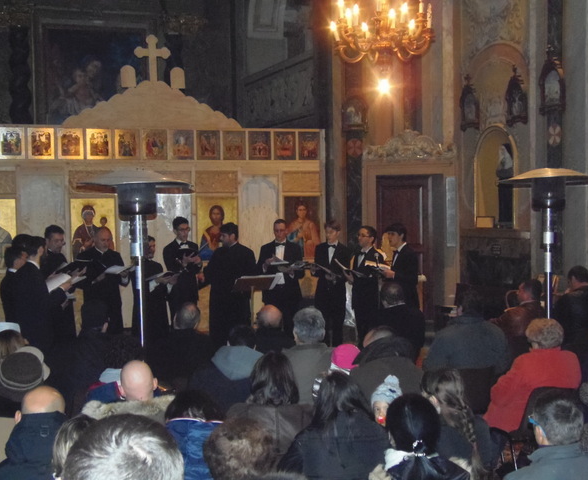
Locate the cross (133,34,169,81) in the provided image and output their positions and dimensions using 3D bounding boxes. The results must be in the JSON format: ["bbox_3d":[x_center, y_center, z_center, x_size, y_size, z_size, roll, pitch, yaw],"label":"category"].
[{"bbox_3d":[-1.683,-2.160,10.798,0.437,0.563,0.040,-2,2,-21],"label":"cross"}]

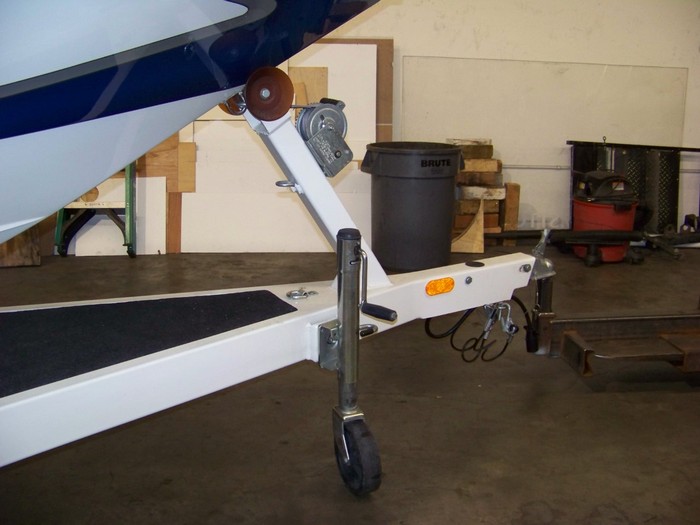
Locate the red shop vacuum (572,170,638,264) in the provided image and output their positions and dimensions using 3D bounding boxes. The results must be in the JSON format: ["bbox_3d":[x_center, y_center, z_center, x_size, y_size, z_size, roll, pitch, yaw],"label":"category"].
[{"bbox_3d":[1.633,-0.297,4.700,0.460,0.560,0.460,-9,17,-34],"label":"red shop vacuum"}]

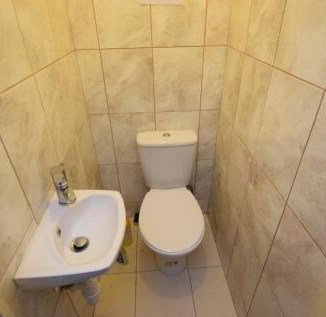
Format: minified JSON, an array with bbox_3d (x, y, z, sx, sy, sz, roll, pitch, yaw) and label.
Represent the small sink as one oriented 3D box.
[{"bbox_3d":[-0.246,0.250,0.762,0.267,0.125,0.332,-3,32,-2],"label":"small sink"}]

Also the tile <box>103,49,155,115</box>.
[{"bbox_3d":[-0.185,-0.419,1.315,0.269,0.350,0.010,-3,32,-2],"label":"tile"}]

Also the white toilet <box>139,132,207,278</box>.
[{"bbox_3d":[0.042,0.312,1.404,0.360,0.763,0.632,-3,32,-2],"label":"white toilet"}]

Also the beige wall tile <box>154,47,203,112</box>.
[{"bbox_3d":[0.084,-0.432,1.326,0.270,0.350,0.010,-3,32,-2],"label":"beige wall tile"}]

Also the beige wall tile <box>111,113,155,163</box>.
[{"bbox_3d":[-0.178,-0.121,1.503,0.269,0.354,0.010,-3,32,-2],"label":"beige wall tile"}]

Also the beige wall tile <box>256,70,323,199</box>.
[{"bbox_3d":[0.380,-0.088,0.770,0.010,0.350,0.278,-3,32,-2],"label":"beige wall tile"}]

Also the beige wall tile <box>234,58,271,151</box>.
[{"bbox_3d":[0.364,-0.234,1.002,0.010,0.350,0.271,-3,32,-2],"label":"beige wall tile"}]

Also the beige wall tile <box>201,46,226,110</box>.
[{"bbox_3d":[0.278,-0.441,1.333,0.118,0.350,0.010,-3,32,-2],"label":"beige wall tile"}]

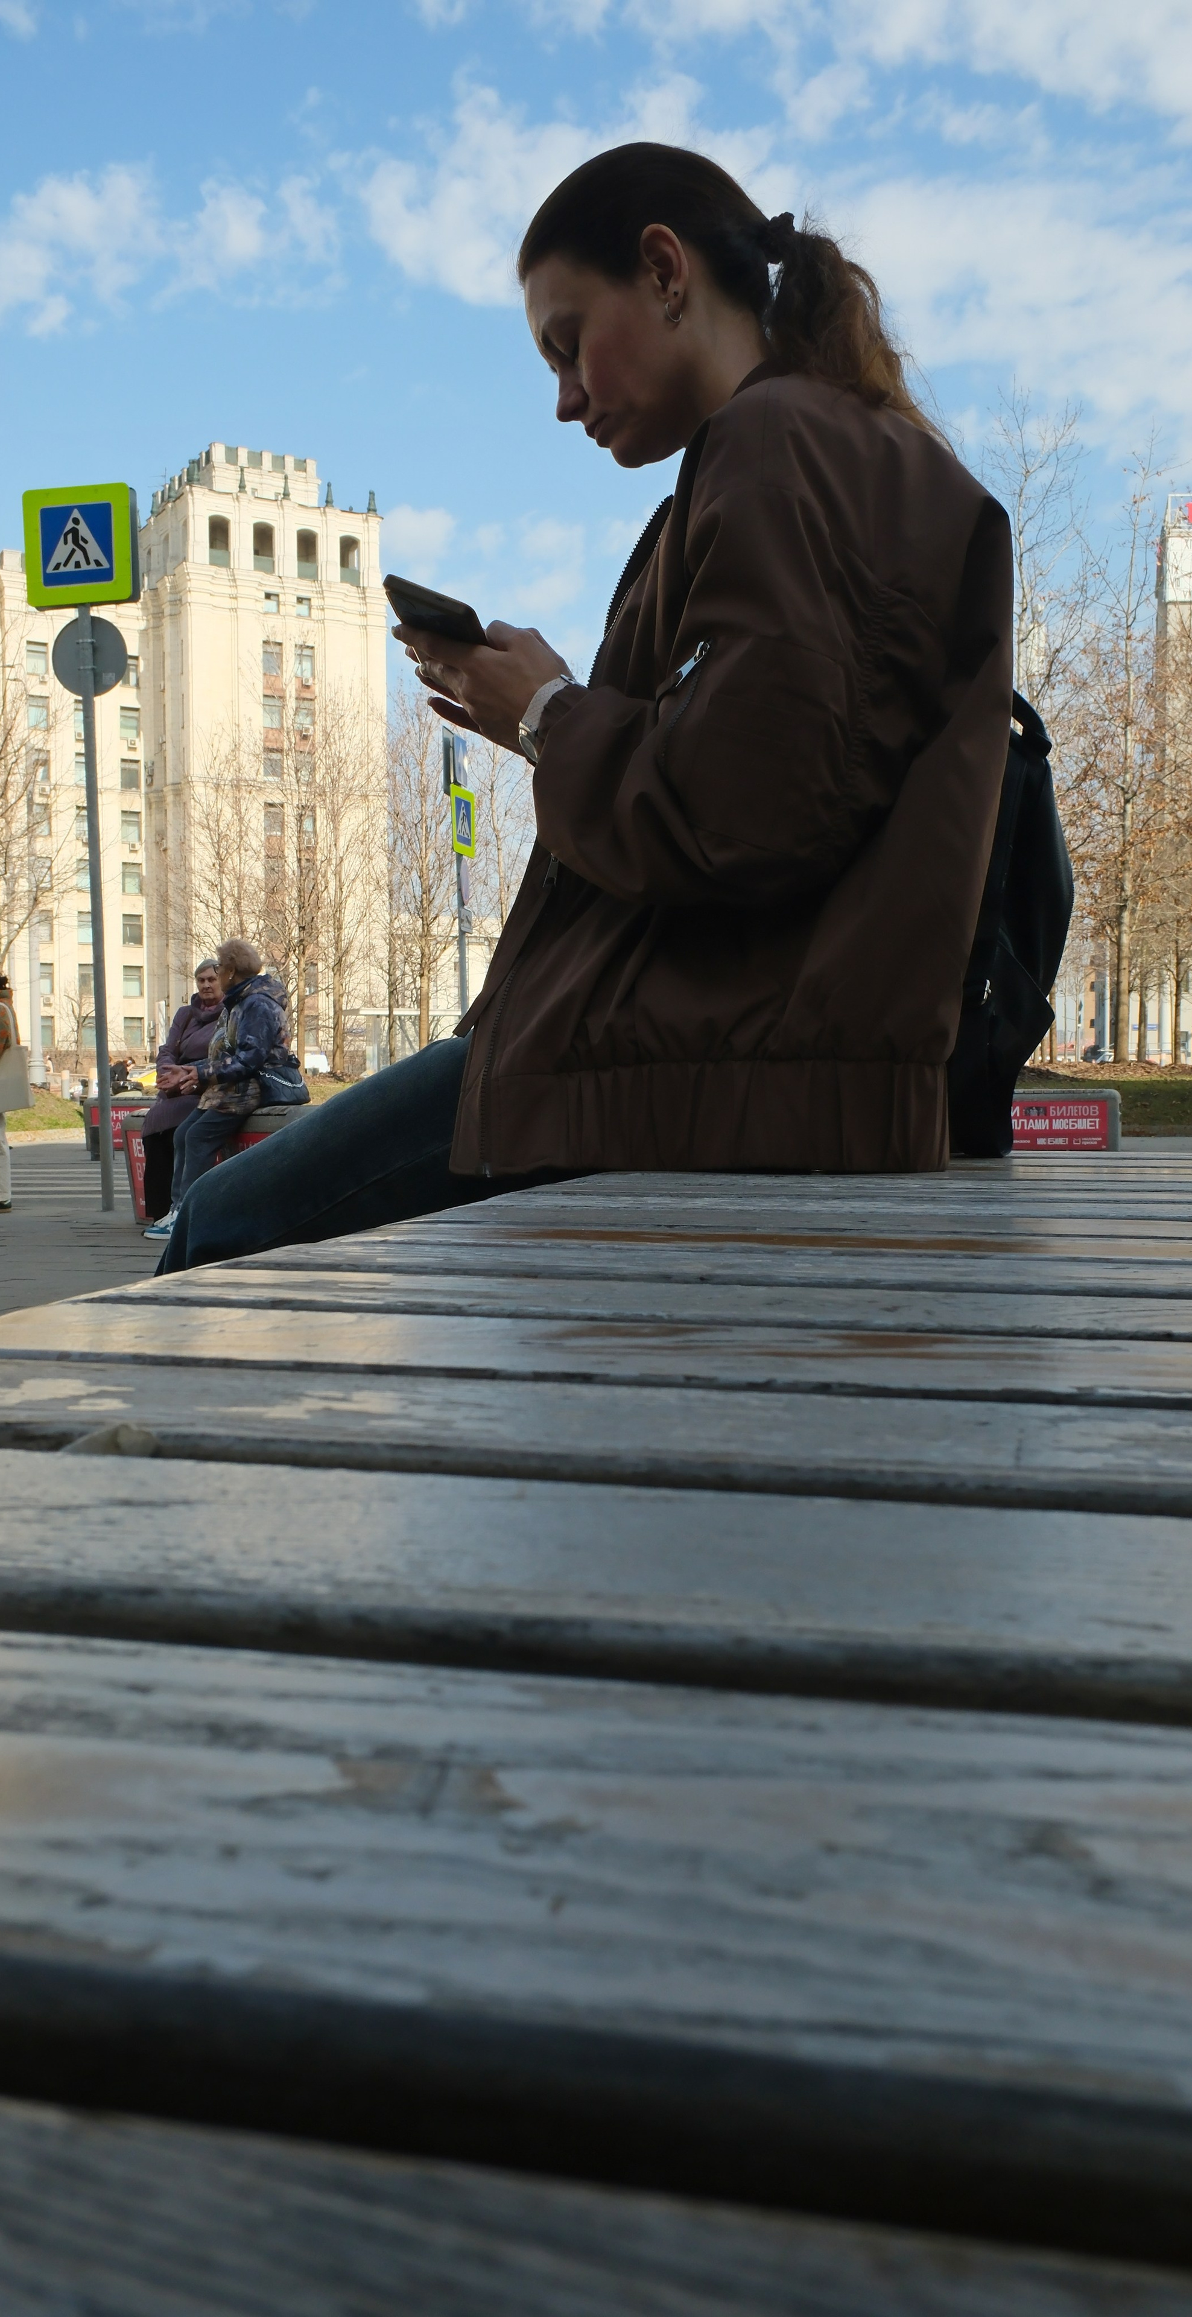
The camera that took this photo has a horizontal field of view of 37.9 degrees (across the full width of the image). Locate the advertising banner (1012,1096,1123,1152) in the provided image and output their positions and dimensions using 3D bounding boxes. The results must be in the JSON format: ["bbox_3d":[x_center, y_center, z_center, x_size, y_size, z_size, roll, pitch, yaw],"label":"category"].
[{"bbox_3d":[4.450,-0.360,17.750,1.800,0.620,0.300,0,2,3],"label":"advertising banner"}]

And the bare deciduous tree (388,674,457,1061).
[{"bbox_3d":[-3.564,-5.832,36.000,1.800,8.100,1.800,-1,2,0],"label":"bare deciduous tree"}]

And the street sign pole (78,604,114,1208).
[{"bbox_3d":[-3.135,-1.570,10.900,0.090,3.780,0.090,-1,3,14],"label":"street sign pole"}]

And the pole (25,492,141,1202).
[{"bbox_3d":[-3.145,-1.918,10.870,0.720,4.520,0.200,-1,3,14],"label":"pole"}]

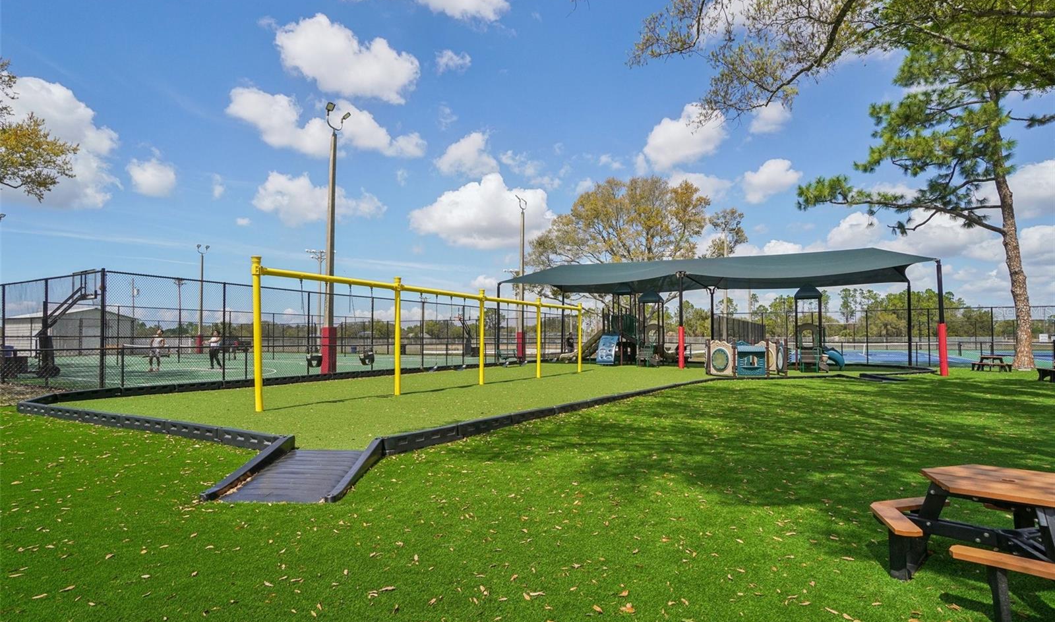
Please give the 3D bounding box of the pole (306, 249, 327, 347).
[{"bbox_3d":[-31.646,-1.697,71.735,4.200,15.050,1.000,1,-4,-14],"label":"pole"}]

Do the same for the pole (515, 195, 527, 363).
[{"bbox_3d":[-0.469,-2.247,31.623,0.650,11.280,0.950,-2,-4,25],"label":"pole"}]

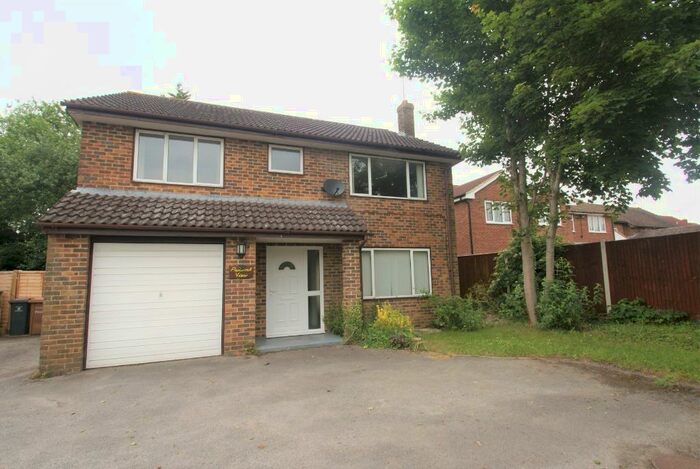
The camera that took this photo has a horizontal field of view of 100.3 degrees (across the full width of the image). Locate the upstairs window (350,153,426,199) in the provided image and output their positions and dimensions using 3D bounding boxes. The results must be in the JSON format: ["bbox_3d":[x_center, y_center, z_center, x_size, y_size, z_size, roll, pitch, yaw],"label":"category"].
[{"bbox_3d":[1.118,-1.558,8.149,2.358,1.121,0.100,1,-6,-20],"label":"upstairs window"}]

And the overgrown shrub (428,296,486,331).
[{"bbox_3d":[2.808,1.938,7.602,1.200,0.820,1.000,1,-5,-19],"label":"overgrown shrub"}]

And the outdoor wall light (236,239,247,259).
[{"bbox_3d":[-2.073,0.268,5.590,0.160,0.340,0.200,1,-5,-19],"label":"outdoor wall light"}]

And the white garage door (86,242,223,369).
[{"bbox_3d":[-3.386,1.208,5.220,2.047,2.080,0.080,1,-5,-19],"label":"white garage door"}]

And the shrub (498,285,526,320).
[{"bbox_3d":[4.490,1.791,8.024,0.720,0.900,0.700,1,-5,-19],"label":"shrub"}]

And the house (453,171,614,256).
[{"bbox_3d":[10.742,0.235,19.899,13.773,6.200,8.200,1,-6,-20],"label":"house"}]

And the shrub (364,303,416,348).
[{"bbox_3d":[0.899,1.880,6.402,0.950,0.800,0.850,1,-5,-19],"label":"shrub"}]

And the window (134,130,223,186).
[{"bbox_3d":[-3.683,-1.627,6.381,1.713,1.139,0.100,1,-6,-20],"label":"window"}]

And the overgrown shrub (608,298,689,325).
[{"bbox_3d":[6.736,1.737,6.721,0.750,0.480,1.350,1,-5,-19],"label":"overgrown shrub"}]

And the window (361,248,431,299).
[{"bbox_3d":[1.205,1.049,7.927,2.330,1.309,0.100,1,-5,-19],"label":"window"}]

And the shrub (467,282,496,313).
[{"bbox_3d":[4.244,2.049,9.500,0.800,0.970,0.750,1,-6,-20],"label":"shrub"}]

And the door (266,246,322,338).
[{"bbox_3d":[-1.285,1.340,6.973,1.371,2.076,0.100,1,-6,-20],"label":"door"}]

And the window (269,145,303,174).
[{"bbox_3d":[-1.572,-1.852,7.256,0.838,0.690,0.100,1,-5,-19],"label":"window"}]

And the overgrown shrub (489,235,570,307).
[{"bbox_3d":[5.391,1.179,8.860,1.600,2.200,1.650,1,-5,-19],"label":"overgrown shrub"}]

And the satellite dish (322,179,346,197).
[{"bbox_3d":[-0.382,-1.146,7.200,0.540,0.450,0.400,1,-6,-23],"label":"satellite dish"}]

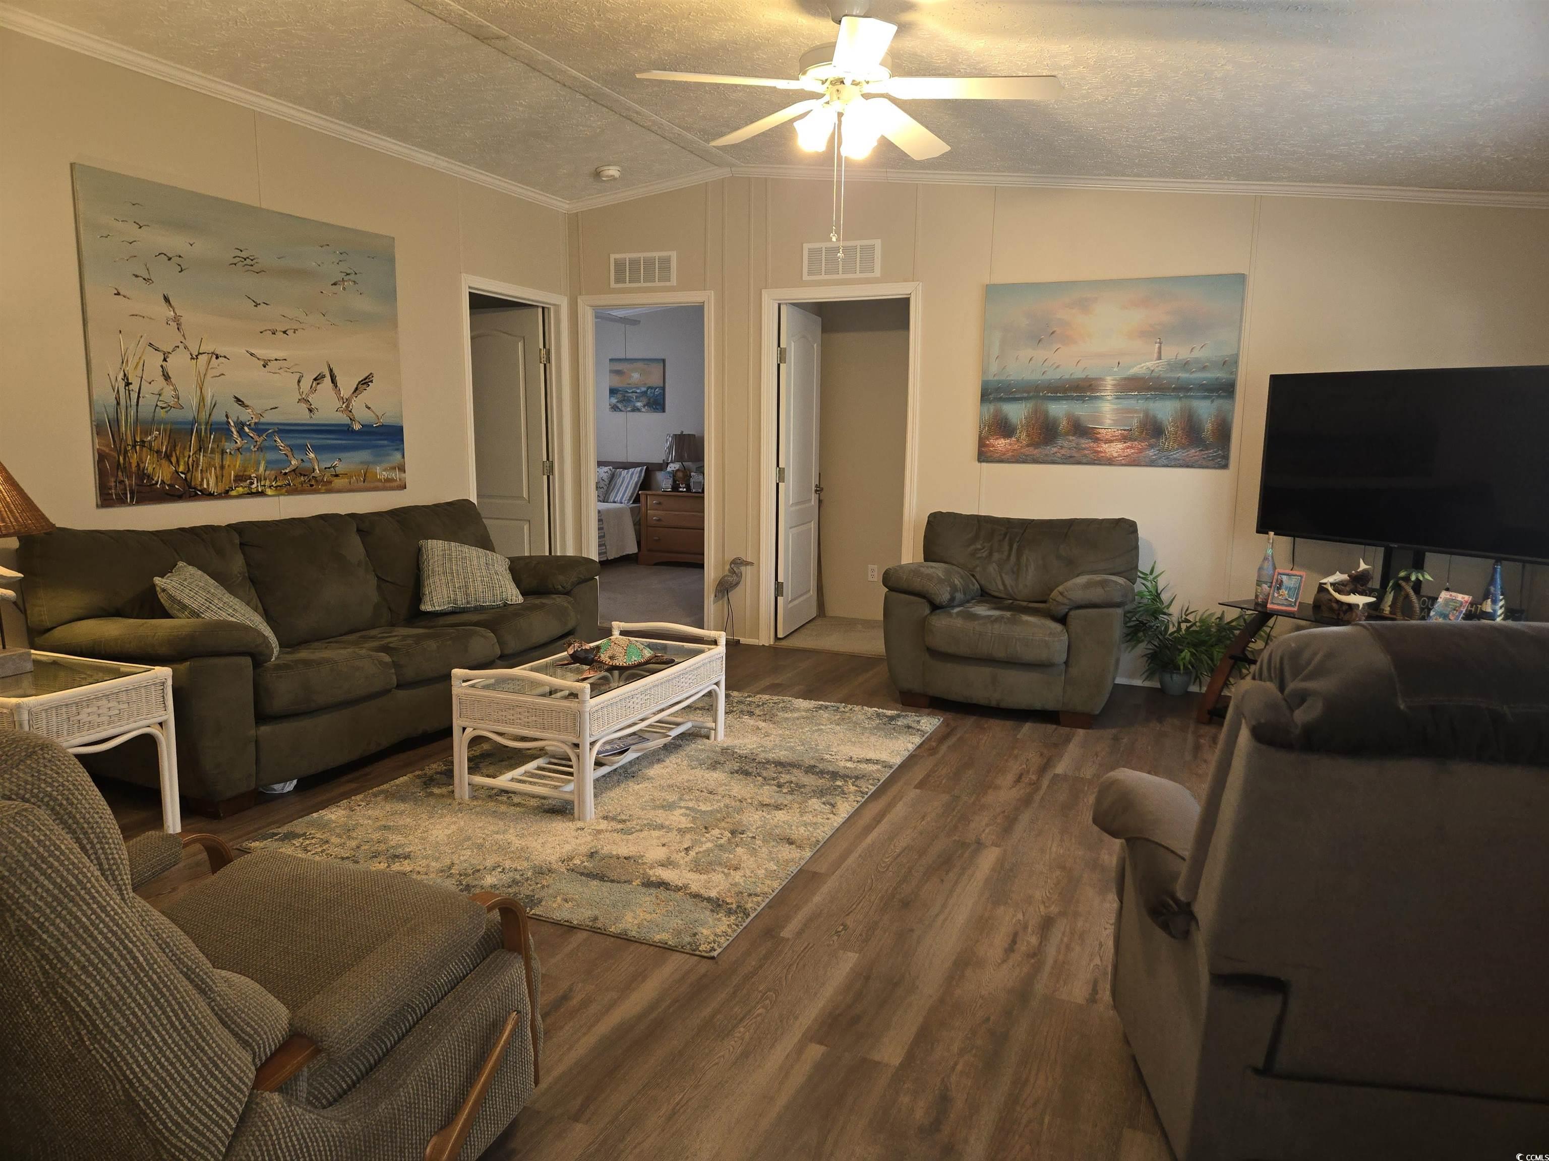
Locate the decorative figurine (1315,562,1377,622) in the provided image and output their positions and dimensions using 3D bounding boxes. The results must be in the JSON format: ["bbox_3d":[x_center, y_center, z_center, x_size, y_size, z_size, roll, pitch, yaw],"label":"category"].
[{"bbox_3d":[2.297,0.033,4.150,0.235,0.255,0.150,9,12,44],"label":"decorative figurine"}]

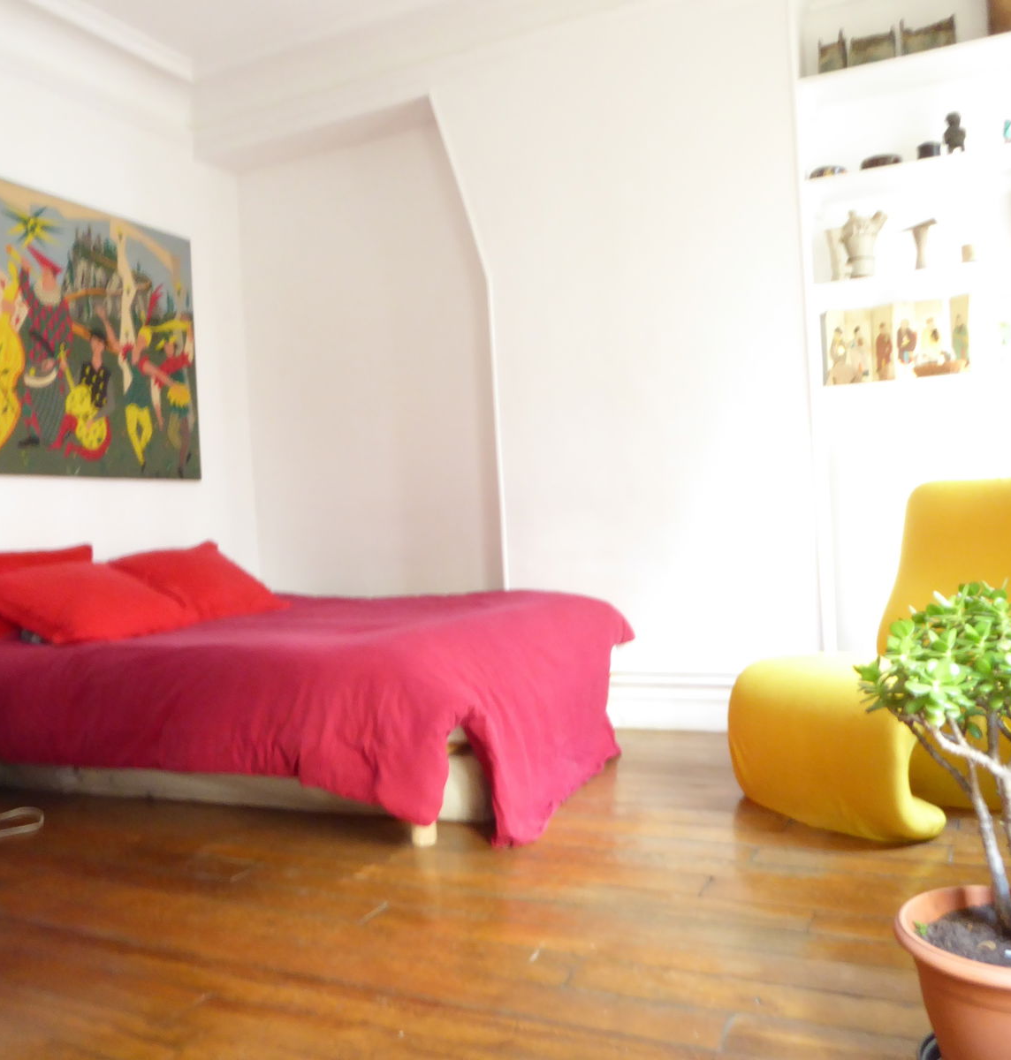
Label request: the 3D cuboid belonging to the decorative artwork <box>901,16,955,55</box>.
[{"bbox_3d":[1.470,-1.710,3.404,0.176,0.119,0.043,-2,1,25],"label":"decorative artwork"}]

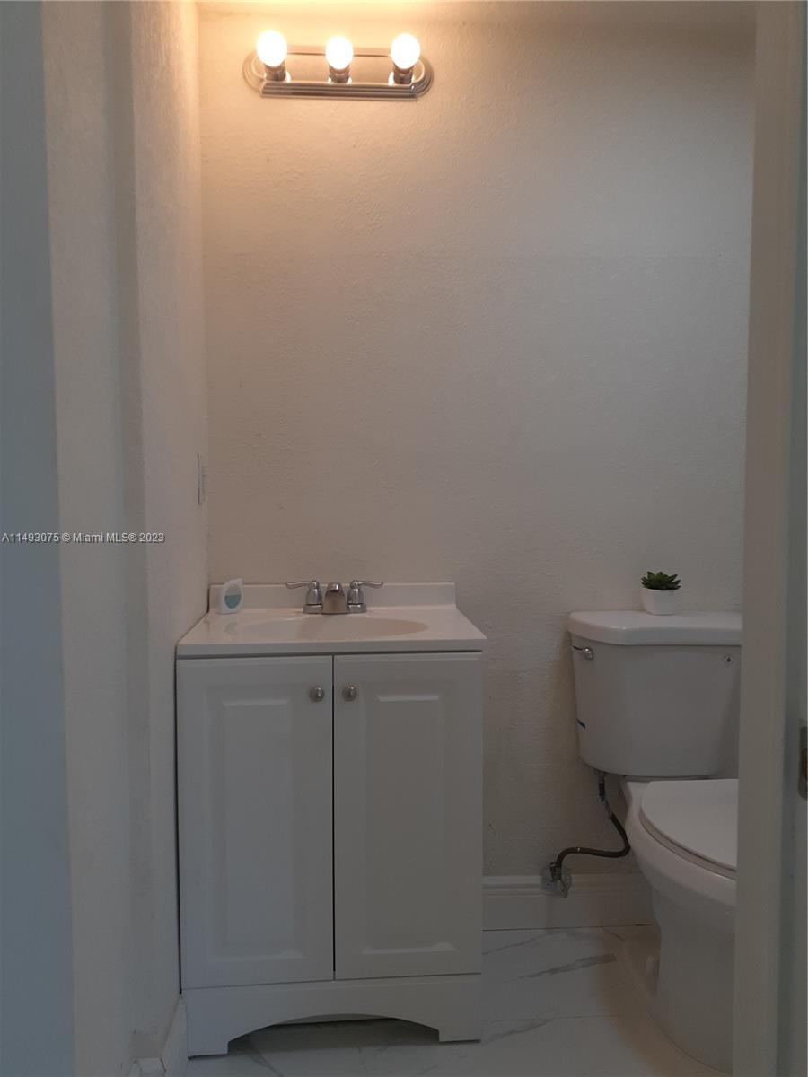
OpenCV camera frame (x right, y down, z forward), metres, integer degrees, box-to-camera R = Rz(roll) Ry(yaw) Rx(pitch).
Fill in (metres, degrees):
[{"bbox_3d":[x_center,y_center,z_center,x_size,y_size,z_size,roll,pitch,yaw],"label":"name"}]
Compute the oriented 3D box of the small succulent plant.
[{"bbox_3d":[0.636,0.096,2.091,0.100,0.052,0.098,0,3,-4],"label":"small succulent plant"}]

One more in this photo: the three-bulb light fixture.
[{"bbox_3d":[-0.151,-1.118,1.956,0.455,0.114,0.133,0,3,-4],"label":"three-bulb light fixture"}]

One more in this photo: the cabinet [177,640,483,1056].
[{"bbox_3d":[-0.158,0.614,1.892,0.597,0.818,0.436,0,3,-4],"label":"cabinet"}]

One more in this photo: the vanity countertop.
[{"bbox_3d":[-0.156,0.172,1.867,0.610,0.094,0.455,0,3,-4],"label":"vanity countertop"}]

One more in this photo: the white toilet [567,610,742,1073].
[{"bbox_3d":[0.651,0.617,1.818,0.481,0.817,0.689,0,3,-4],"label":"white toilet"}]

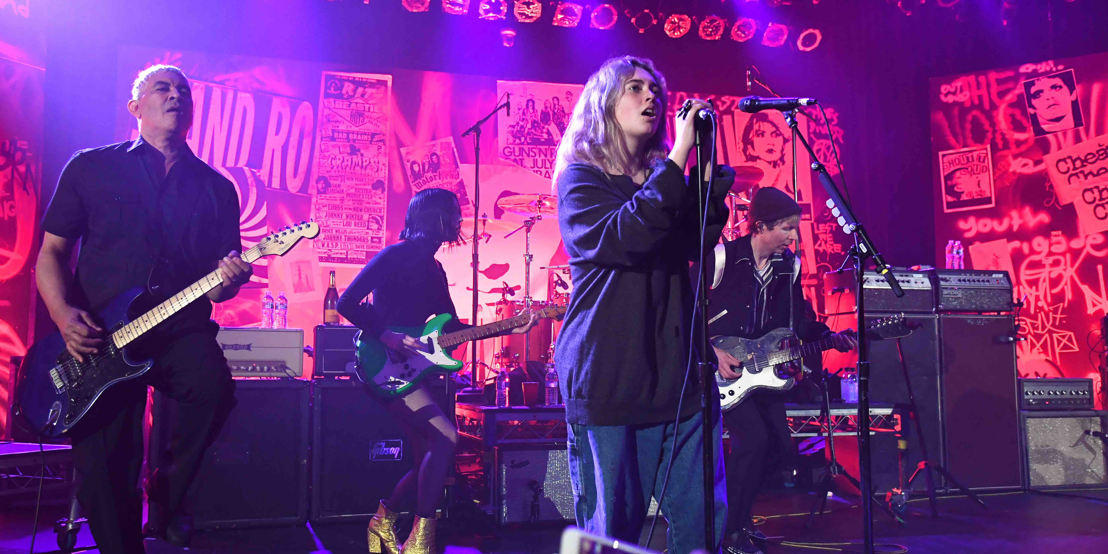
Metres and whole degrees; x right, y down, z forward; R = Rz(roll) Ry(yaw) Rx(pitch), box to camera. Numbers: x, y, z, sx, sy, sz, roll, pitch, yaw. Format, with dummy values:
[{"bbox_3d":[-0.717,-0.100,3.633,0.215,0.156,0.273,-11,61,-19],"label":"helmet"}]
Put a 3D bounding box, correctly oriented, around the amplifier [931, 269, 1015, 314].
[{"bbox_3d":[2.894,0.107,6.824,0.630,0.295,0.330,2,-6,-18],"label":"amplifier"}]

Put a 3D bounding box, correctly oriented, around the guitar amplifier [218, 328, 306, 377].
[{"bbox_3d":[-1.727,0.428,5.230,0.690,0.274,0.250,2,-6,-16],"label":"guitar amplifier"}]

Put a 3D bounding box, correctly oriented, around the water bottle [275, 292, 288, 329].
[{"bbox_3d":[-1.524,0.189,5.340,0.066,0.212,0.066,1,-6,-17],"label":"water bottle"}]

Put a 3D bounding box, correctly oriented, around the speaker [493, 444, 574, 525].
[{"bbox_3d":[-0.044,1.125,5.299,0.560,0.418,0.260,1,-5,-14],"label":"speaker"}]

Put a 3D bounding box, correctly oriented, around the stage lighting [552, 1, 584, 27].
[{"bbox_3d":[0.110,-2.540,9.034,0.265,0.290,0.275,2,-49,-17],"label":"stage lighting"}]

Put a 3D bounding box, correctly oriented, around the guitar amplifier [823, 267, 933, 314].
[{"bbox_3d":[2.339,0.110,6.832,0.610,0.300,0.350,1,-6,-14],"label":"guitar amplifier"}]

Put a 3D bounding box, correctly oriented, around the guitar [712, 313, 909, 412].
[{"bbox_3d":[1.111,0.328,4.200,1.000,0.330,0.075,-14,-6,-9],"label":"guitar"}]

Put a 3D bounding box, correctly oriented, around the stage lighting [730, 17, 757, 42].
[{"bbox_3d":[1.797,-2.495,9.352,0.260,0.260,0.340,1,36,-16],"label":"stage lighting"}]

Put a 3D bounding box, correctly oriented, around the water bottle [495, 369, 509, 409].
[{"bbox_3d":[-0.279,0.605,5.165,0.066,0.208,0.066,1,-6,-14],"label":"water bottle"}]

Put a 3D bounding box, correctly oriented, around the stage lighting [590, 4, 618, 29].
[{"bbox_3d":[0.430,-2.495,8.972,0.260,0.260,0.340,1,30,-16],"label":"stage lighting"}]

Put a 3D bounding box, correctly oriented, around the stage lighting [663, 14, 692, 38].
[{"bbox_3d":[1.171,-2.509,9.333,0.265,0.290,0.275,2,-49,-17],"label":"stage lighting"}]

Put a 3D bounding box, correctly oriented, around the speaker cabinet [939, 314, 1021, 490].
[{"bbox_3d":[2.949,0.896,6.894,0.660,1.220,0.406,1,-6,-17],"label":"speaker cabinet"}]

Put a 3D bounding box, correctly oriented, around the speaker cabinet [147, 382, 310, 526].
[{"bbox_3d":[-1.747,0.951,5.198,0.775,0.770,0.360,2,-6,-16],"label":"speaker cabinet"}]

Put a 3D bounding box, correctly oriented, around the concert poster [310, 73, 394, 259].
[{"bbox_3d":[-1.809,-0.977,8.583,0.624,1.752,0.010,3,-6,-16],"label":"concert poster"}]

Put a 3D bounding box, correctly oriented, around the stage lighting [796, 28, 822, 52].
[{"bbox_3d":[2.477,-2.423,9.465,0.260,0.300,0.260,2,-48,-19],"label":"stage lighting"}]

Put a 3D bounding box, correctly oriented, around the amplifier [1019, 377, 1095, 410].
[{"bbox_3d":[3.562,0.850,6.944,0.600,0.225,0.280,1,-6,-14],"label":"amplifier"}]

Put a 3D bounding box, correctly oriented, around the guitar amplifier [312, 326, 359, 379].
[{"bbox_3d":[-0.999,0.429,5.473,0.720,0.291,0.250,1,-5,-14],"label":"guitar amplifier"}]

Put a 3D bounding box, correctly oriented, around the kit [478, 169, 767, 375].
[{"bbox_3d":[0.419,0.053,6.680,1.880,1.550,1.400,1,-5,-14],"label":"kit"}]

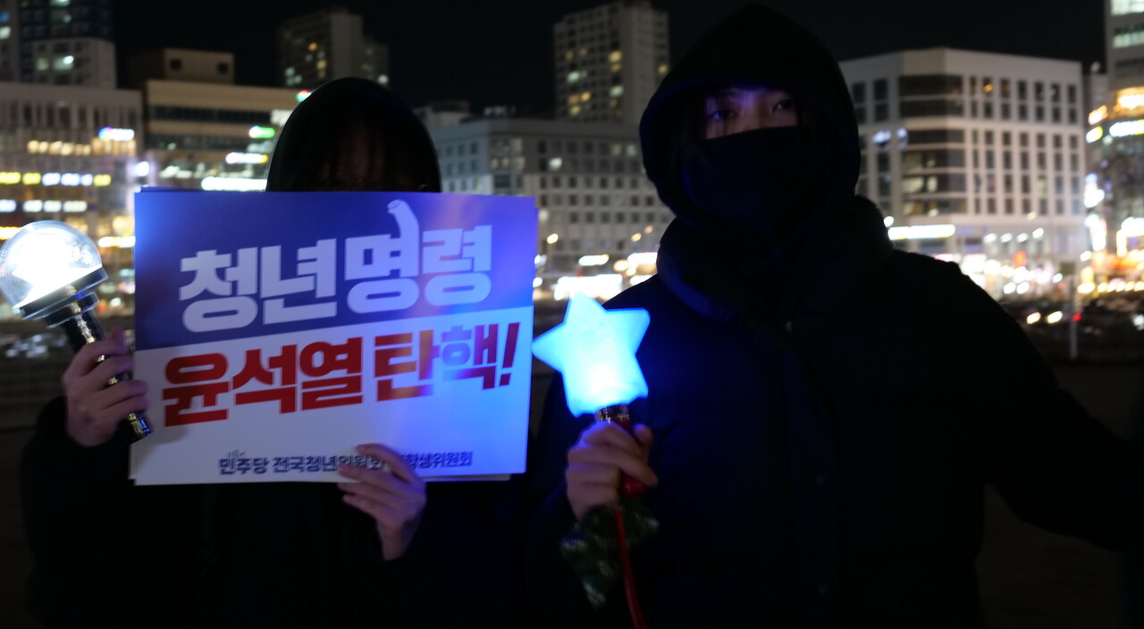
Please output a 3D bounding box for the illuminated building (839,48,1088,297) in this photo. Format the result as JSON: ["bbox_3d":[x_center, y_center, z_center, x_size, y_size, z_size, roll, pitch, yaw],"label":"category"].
[{"bbox_3d":[58.486,-21.406,270.061,39.130,37.373,32.000,-3,1,-38],"label":"illuminated building"}]

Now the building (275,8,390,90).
[{"bbox_3d":[-65.631,-41.082,462.945,18.500,82.027,30.000,-3,1,-38],"label":"building"}]

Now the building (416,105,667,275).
[{"bbox_3d":[-1.116,-20.475,345.034,52.000,38.459,30.000,-3,1,-38],"label":"building"}]

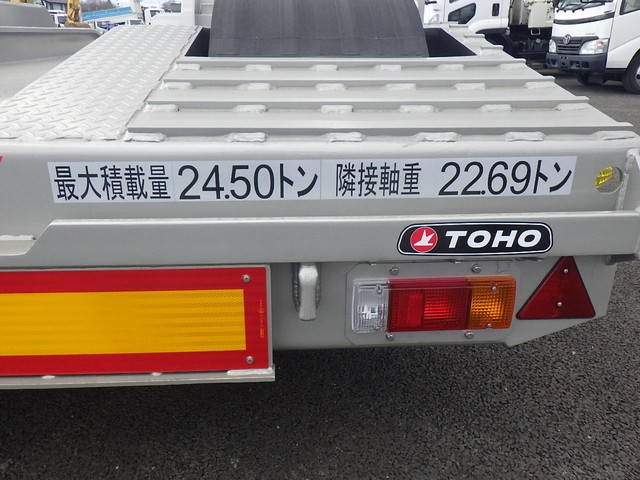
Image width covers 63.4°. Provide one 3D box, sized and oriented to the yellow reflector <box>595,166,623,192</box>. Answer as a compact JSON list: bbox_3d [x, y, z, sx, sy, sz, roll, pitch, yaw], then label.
[{"bbox_3d":[0.496,-0.103,0.890,0.049,0.049,0.012,-1,20,-4],"label":"yellow reflector"}]

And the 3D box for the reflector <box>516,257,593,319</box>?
[{"bbox_3d":[0.449,0.085,0.957,0.157,0.138,0.010,-1,20,-4],"label":"reflector"}]

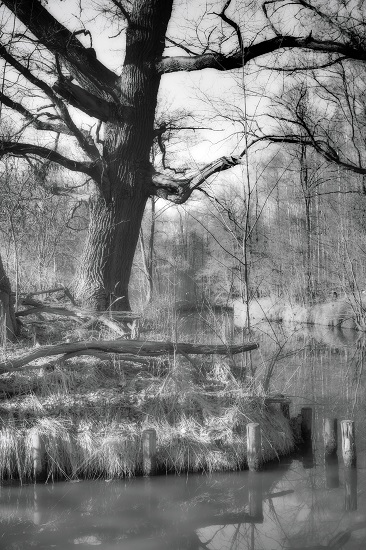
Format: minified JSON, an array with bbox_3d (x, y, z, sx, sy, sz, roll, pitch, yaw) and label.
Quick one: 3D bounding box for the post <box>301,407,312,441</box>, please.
[{"bbox_3d":[1.589,1.902,8.200,0.140,0.390,0.140,-1,-1,0],"label":"post"}]

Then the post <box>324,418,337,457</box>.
[{"bbox_3d":[1.731,1.895,7.500,0.141,0.410,0.141,-1,-1,0],"label":"post"}]

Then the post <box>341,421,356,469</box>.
[{"bbox_3d":[1.813,1.848,7.000,0.146,0.485,0.146,-1,-1,0],"label":"post"}]

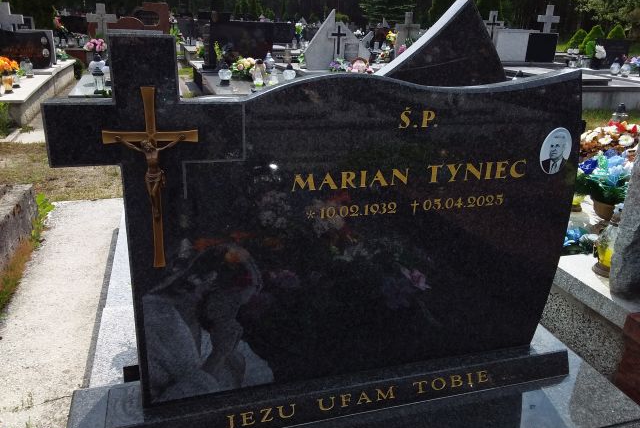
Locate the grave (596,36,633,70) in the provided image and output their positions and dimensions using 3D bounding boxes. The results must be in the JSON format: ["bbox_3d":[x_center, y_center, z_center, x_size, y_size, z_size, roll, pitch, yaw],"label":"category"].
[{"bbox_3d":[5.287,-2.889,9.300,0.557,0.550,0.130,-4,22,-16],"label":"grave"}]

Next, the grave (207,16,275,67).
[{"bbox_3d":[-1.103,-2.386,7.250,0.909,0.678,0.180,-4,22,-16],"label":"grave"}]

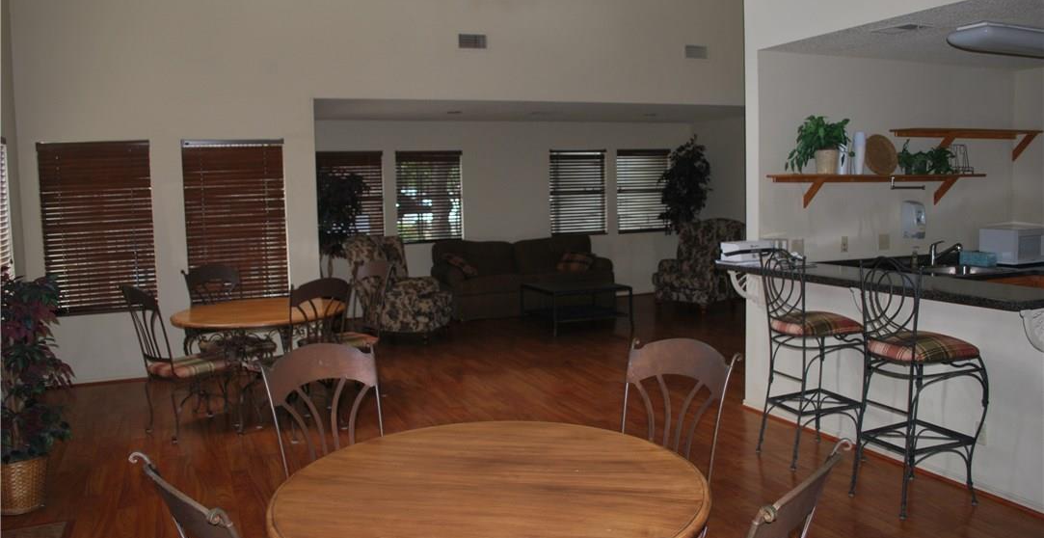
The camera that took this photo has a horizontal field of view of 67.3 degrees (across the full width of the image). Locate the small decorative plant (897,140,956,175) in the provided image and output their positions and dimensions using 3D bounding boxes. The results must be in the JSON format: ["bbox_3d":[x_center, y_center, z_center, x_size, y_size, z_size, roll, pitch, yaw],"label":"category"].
[{"bbox_3d":[3.008,-0.829,5.811,0.420,0.230,0.200,-4,6,-24],"label":"small decorative plant"}]

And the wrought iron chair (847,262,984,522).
[{"bbox_3d":[1.939,0.547,3.886,0.510,1.220,0.430,-4,6,-24],"label":"wrought iron chair"}]

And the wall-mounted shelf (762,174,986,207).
[{"bbox_3d":[2.551,-0.559,5.584,1.820,0.230,0.250,-4,6,-23],"label":"wall-mounted shelf"}]

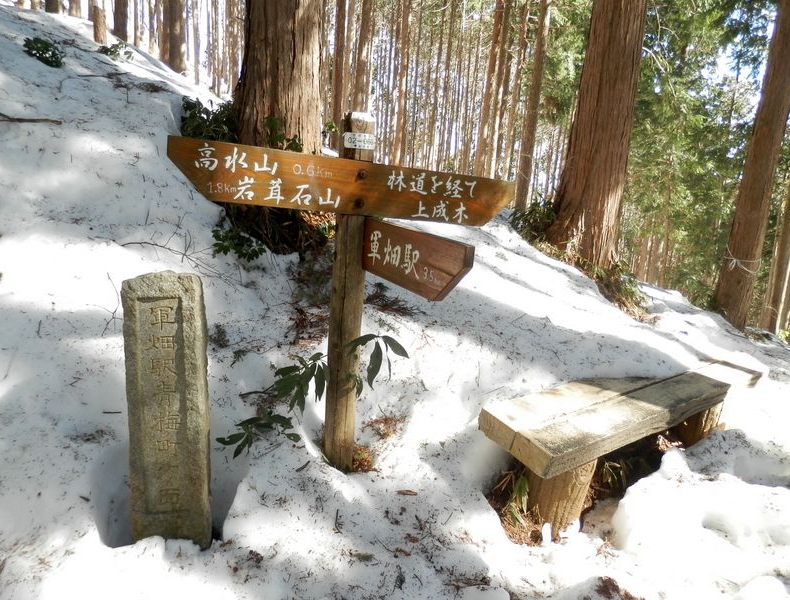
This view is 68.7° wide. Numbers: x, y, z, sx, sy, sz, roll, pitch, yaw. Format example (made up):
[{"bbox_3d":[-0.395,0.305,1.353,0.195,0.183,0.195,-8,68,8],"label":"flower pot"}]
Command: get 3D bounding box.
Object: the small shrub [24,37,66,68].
[{"bbox_3d":[-4.246,-3.011,7.000,0.480,0.310,0.420,-3,13,-30],"label":"small shrub"}]

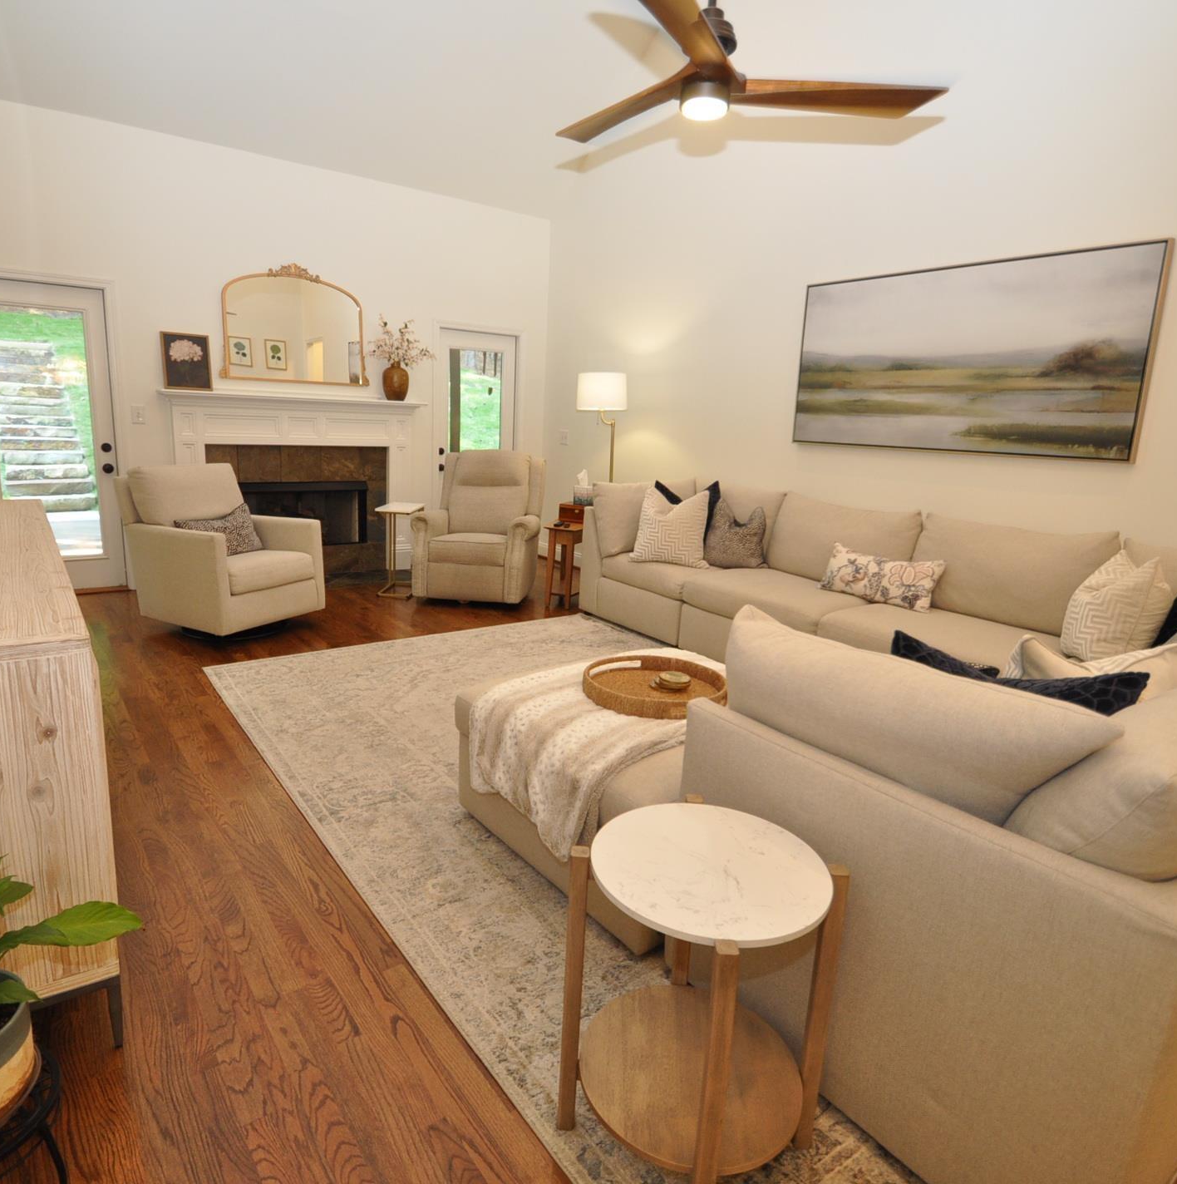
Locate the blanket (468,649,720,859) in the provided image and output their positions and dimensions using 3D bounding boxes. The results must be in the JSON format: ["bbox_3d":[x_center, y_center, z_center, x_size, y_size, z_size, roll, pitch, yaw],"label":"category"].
[{"bbox_3d":[0.192,0.538,2.660,1.090,0.340,0.800,-7,17,-37],"label":"blanket"}]

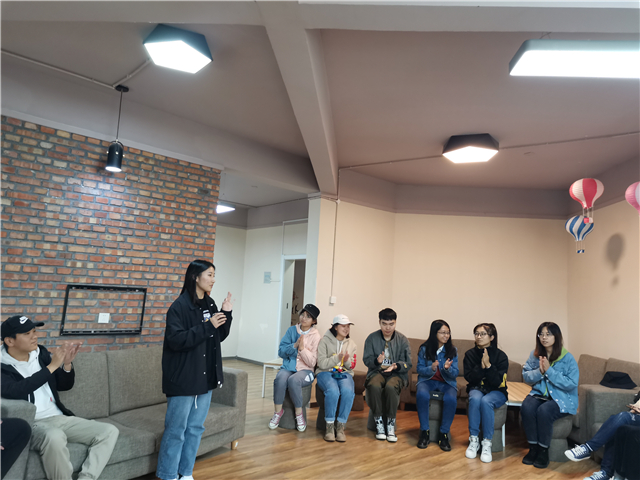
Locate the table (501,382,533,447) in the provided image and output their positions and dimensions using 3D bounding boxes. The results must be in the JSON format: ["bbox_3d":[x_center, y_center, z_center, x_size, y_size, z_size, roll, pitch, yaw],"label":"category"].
[{"bbox_3d":[2.185,1.928,5.368,0.620,0.455,1.270,3,-6,5],"label":"table"}]

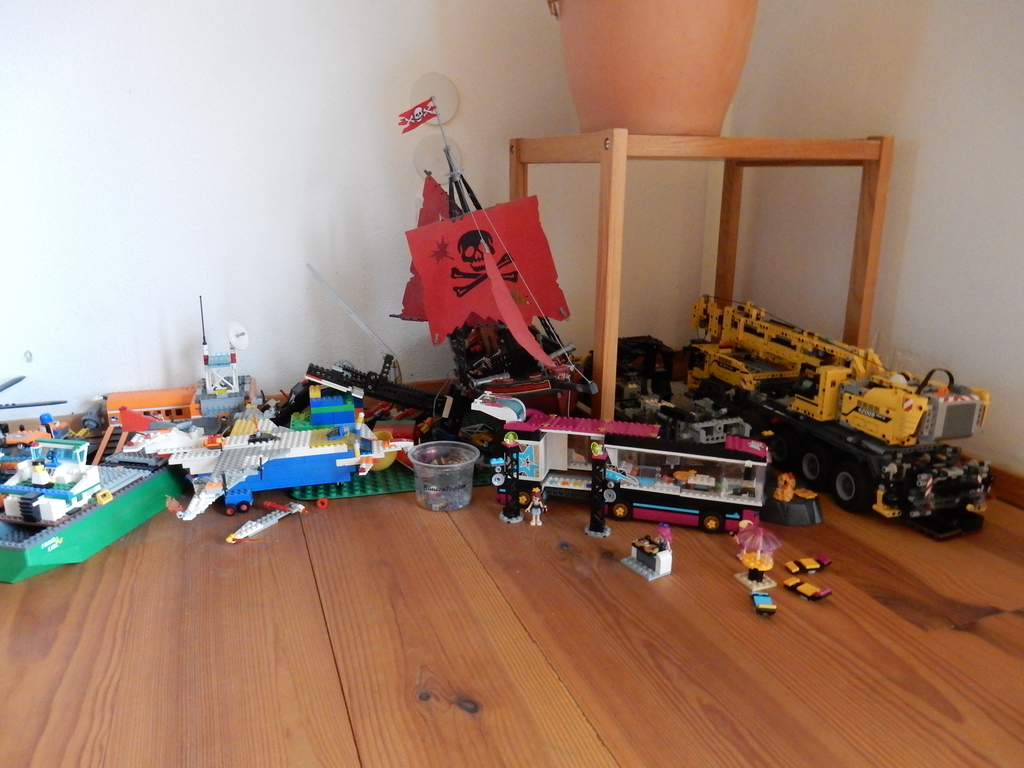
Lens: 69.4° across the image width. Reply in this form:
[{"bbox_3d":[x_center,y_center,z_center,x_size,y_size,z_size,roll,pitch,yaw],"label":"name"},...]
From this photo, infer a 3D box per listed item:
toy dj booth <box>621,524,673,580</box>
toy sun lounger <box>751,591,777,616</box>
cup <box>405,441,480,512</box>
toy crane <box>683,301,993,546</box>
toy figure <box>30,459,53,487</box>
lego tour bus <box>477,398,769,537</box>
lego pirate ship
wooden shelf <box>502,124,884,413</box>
[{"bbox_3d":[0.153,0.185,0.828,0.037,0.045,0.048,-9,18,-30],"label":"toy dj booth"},{"bbox_3d":[0.256,0.223,0.750,0.018,0.016,0.041,2,16,6],"label":"toy sun lounger"},{"bbox_3d":[-0.091,0.125,0.994,0.096,0.071,0.096,0,16,0],"label":"cup"},{"bbox_3d":[0.462,0.007,1.179,0.153,0.200,0.590,-4,16,-14],"label":"toy crane"},{"bbox_3d":[-0.558,0.106,0.882,0.019,0.033,0.017,3,16,9],"label":"toy figure"},{"bbox_3d":[0.141,0.100,0.962,0.361,0.138,0.075,5,16,17],"label":"lego tour bus"},{"bbox_3d":[-0.051,-0.177,1.134,0.225,0.505,0.370,-22,18,-30],"label":"lego pirate ship"},{"bbox_3d":[0.284,-0.164,1.265,0.471,0.483,0.384,-6,17,-20],"label":"wooden shelf"}]

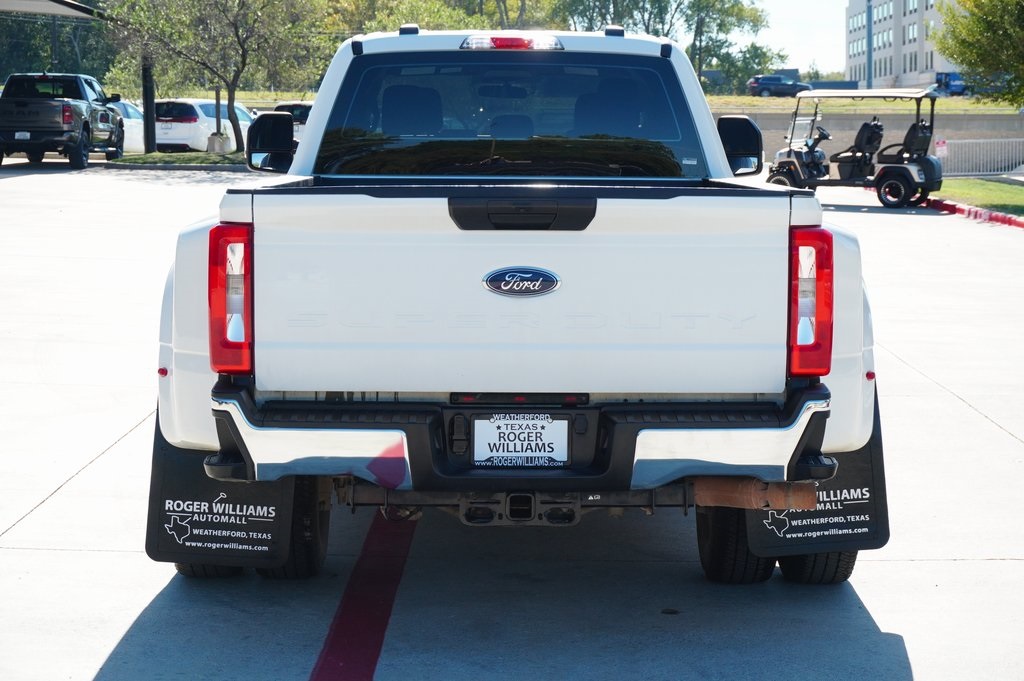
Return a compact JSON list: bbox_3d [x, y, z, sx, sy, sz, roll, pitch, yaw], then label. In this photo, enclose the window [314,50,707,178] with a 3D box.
[{"bbox_3d":[-0.005,-1.014,9.250,1.720,0.570,0.060,0,-7,-1],"label":"window"}]

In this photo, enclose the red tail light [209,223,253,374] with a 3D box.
[{"bbox_3d":[-0.903,-0.132,6.685,0.133,0.470,0.160,0,6,-1],"label":"red tail light"}]

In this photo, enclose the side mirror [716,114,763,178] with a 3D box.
[{"bbox_3d":[1.138,-0.978,10.400,0.240,0.305,0.170,0,6,-1],"label":"side mirror"}]

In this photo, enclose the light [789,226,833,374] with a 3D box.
[{"bbox_3d":[0.964,-0.124,6.690,0.133,0.470,0.160,0,6,-1],"label":"light"}]

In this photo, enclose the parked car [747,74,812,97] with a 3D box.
[{"bbox_3d":[20.926,-19.872,162.000,4.820,1.760,1.940,-1,7,-14],"label":"parked car"}]

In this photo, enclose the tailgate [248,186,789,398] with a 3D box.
[{"bbox_3d":[0.030,-0.155,6.650,1.705,0.640,0.100,0,6,-1],"label":"tailgate"}]

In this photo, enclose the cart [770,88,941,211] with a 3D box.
[{"bbox_3d":[6.174,-3.479,37.400,2.980,2.000,1.240,4,7,32],"label":"cart"}]

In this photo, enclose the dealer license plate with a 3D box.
[{"bbox_3d":[0.028,0.316,6.550,0.304,0.172,0.020,0,6,-1],"label":"dealer license plate"}]

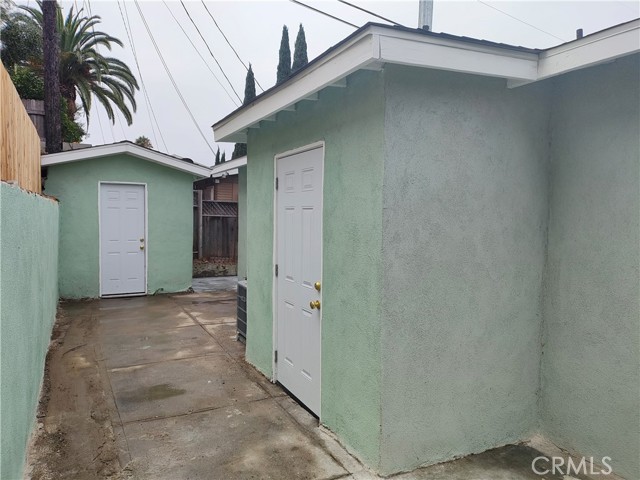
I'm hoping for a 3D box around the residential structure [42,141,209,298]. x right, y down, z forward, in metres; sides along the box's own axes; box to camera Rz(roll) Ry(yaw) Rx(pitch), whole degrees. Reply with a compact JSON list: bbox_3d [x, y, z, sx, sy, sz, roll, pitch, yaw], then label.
[{"bbox_3d":[-4.194,-0.443,9.839,2.970,2.850,3.200,-1,3,-27],"label":"residential structure"}]

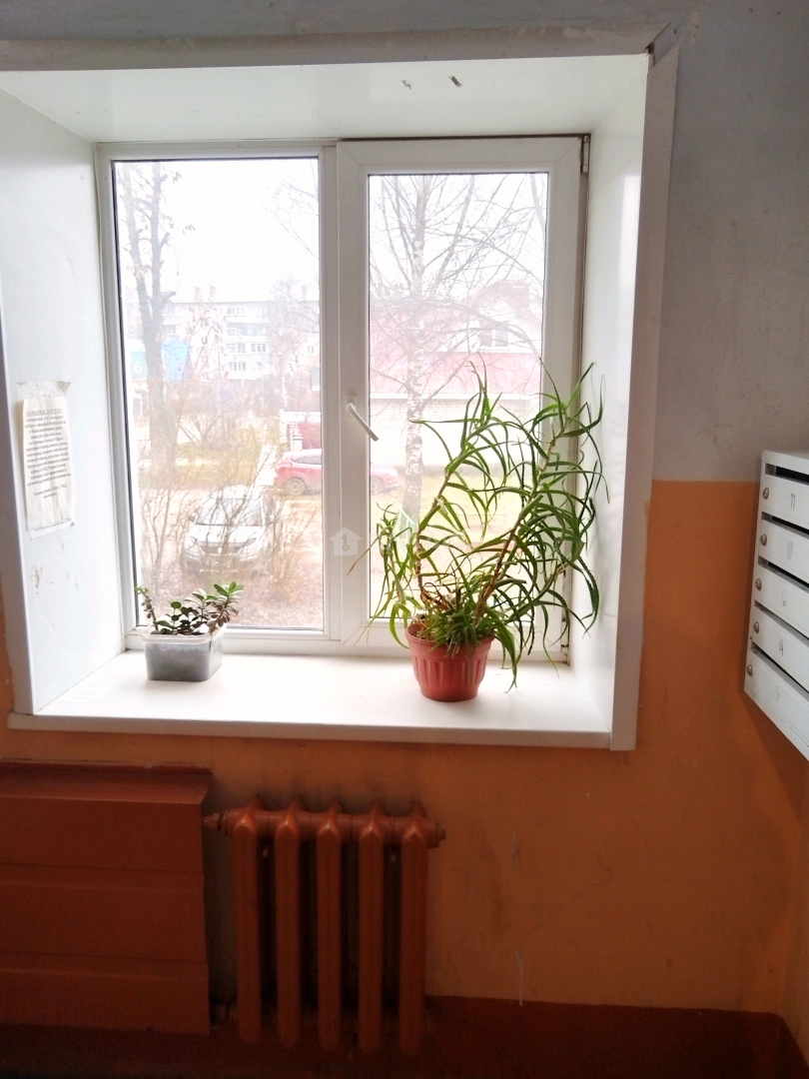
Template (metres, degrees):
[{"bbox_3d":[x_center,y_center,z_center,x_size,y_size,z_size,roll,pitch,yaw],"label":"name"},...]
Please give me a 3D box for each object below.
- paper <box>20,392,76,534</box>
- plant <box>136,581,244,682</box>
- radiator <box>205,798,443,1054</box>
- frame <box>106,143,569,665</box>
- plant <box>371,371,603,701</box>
[{"bbox_3d":[-0.876,-0.198,1.996,0.012,0.335,0.200,2,11,8],"label":"paper"},{"bbox_3d":[-0.587,0.245,2.234,0.270,0.255,0.190,1,11,4],"label":"plant"},{"bbox_3d":[-0.179,0.905,1.921,0.525,0.570,0.140,1,11,4],"label":"radiator"},{"bbox_3d":[-0.174,-0.349,2.220,1.260,1.375,0.080,1,10,4],"label":"frame"},{"bbox_3d":[0.178,-0.004,1.993,0.530,0.790,0.400,1,10,4],"label":"plant"}]

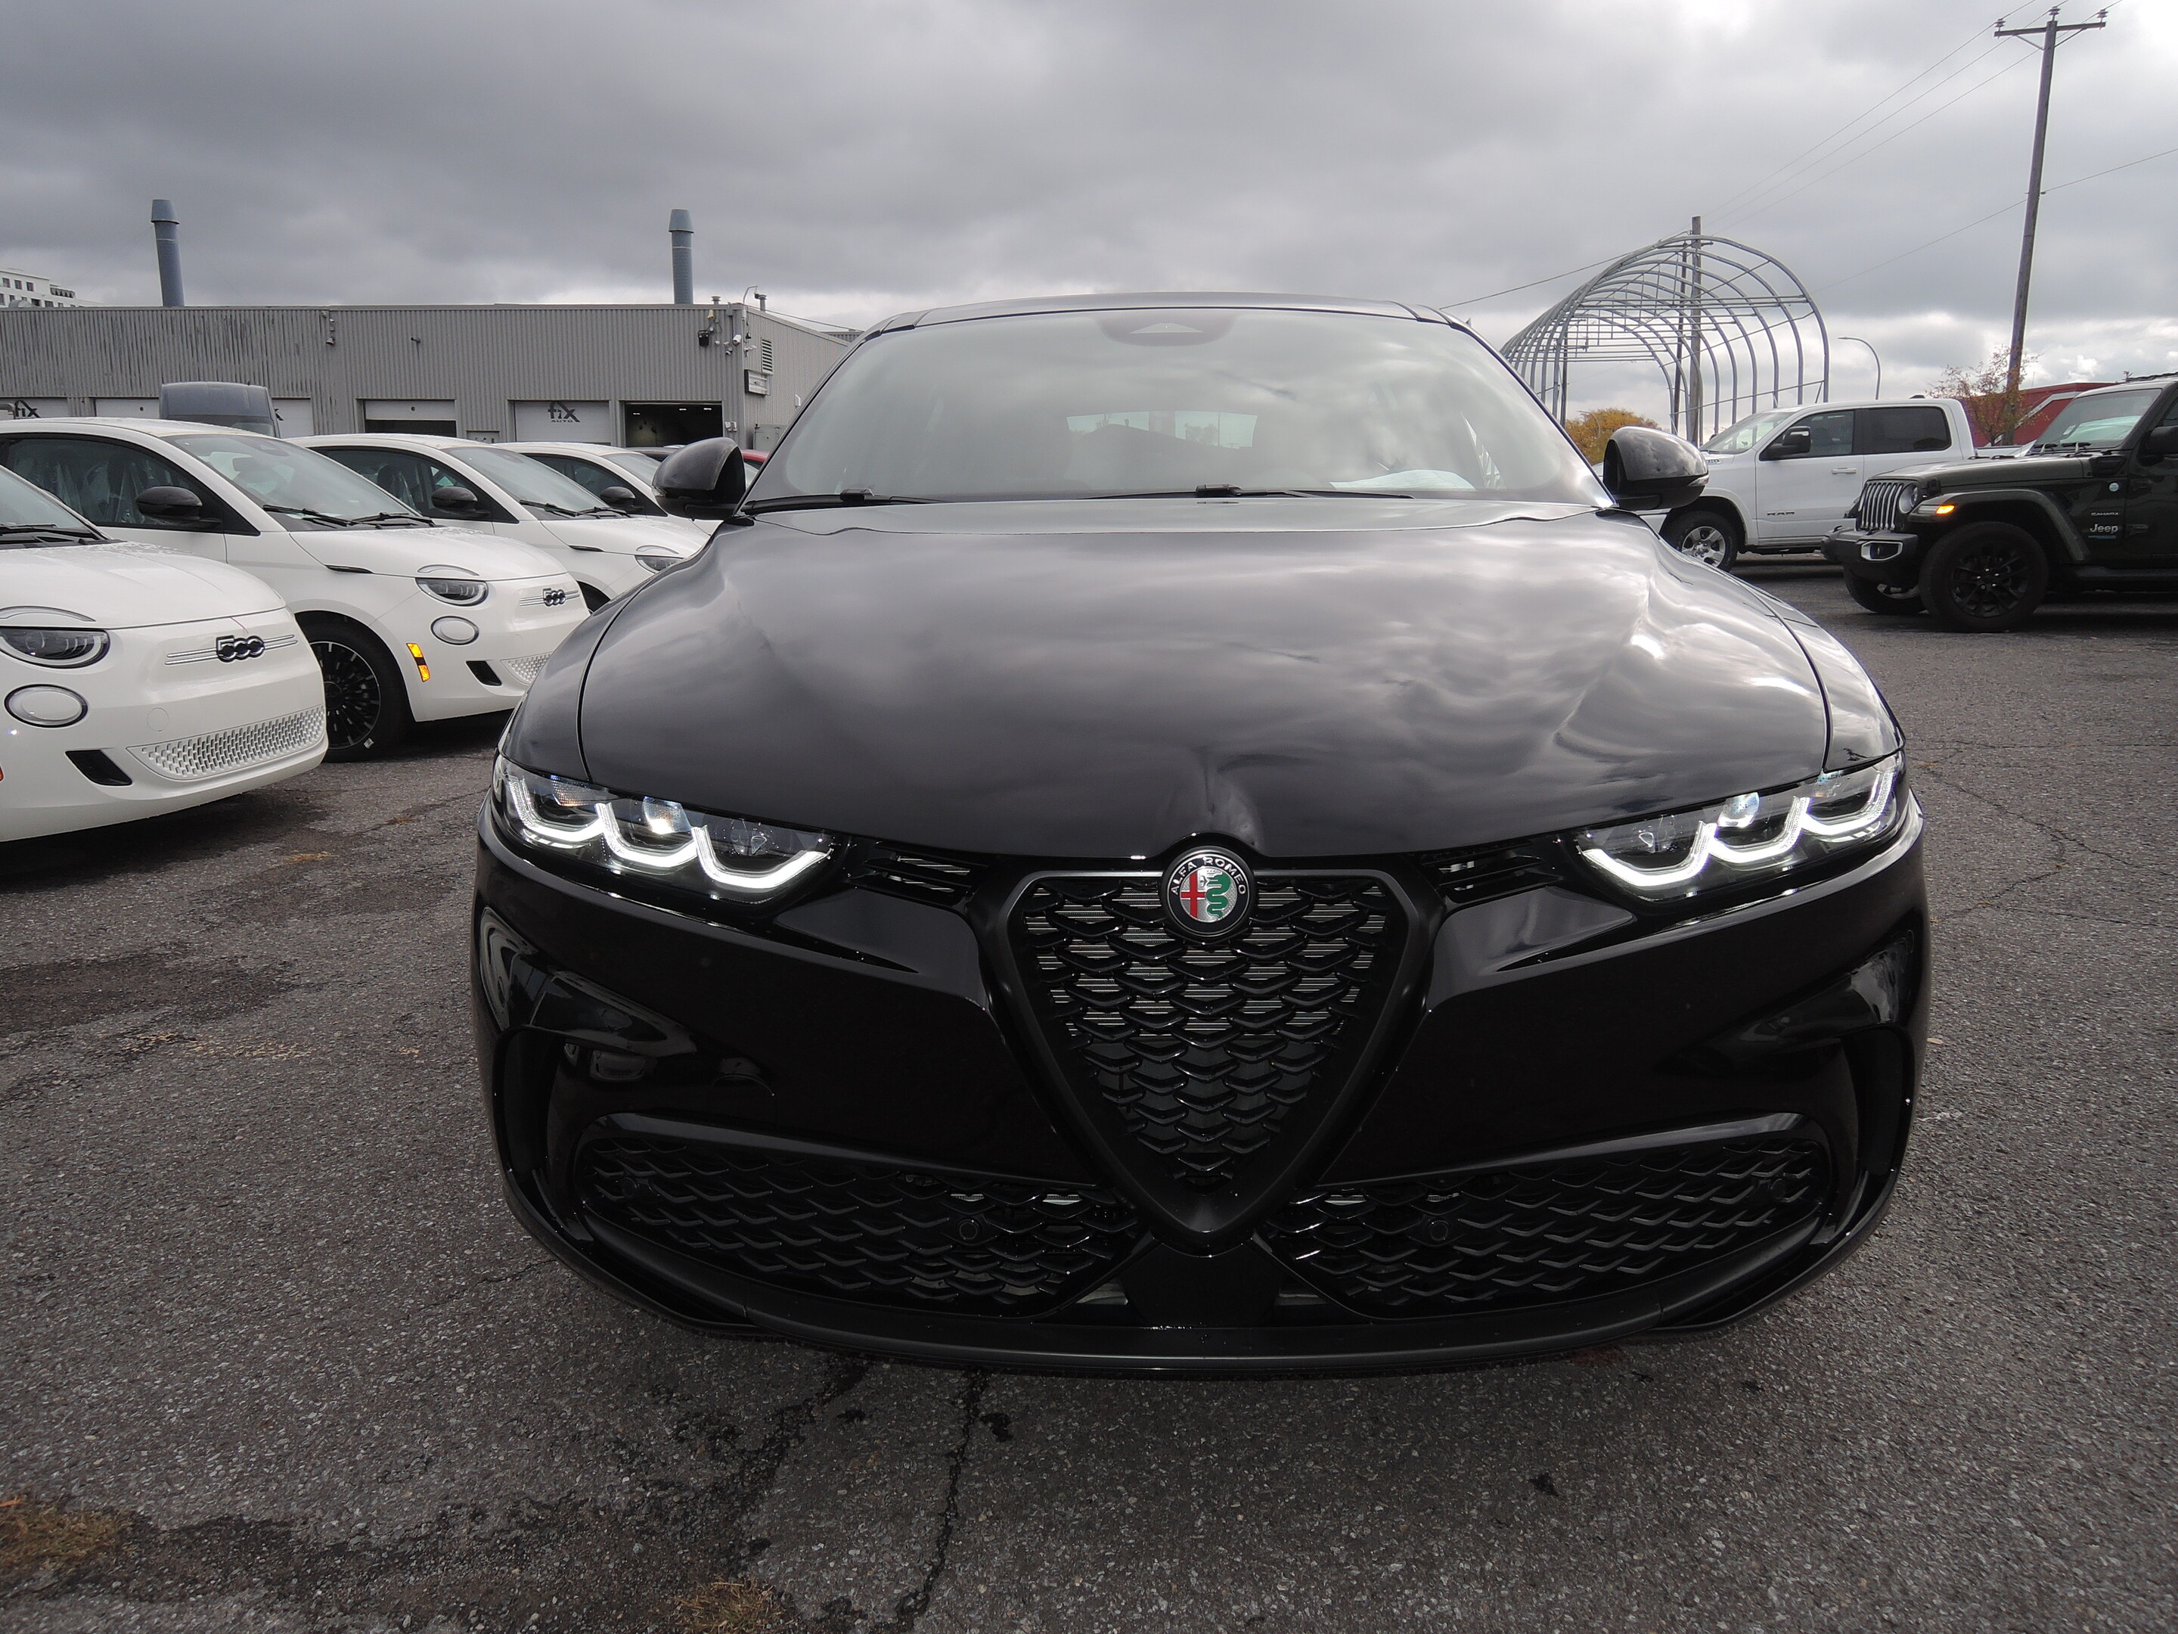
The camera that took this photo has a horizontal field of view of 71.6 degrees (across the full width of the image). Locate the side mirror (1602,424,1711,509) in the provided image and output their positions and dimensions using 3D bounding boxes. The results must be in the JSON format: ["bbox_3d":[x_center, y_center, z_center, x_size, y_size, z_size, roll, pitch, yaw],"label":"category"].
[{"bbox_3d":[1.116,-0.679,2.950,0.205,0.165,0.160,0,13,2],"label":"side mirror"}]

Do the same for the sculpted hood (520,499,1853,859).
[{"bbox_3d":[0.129,-0.241,1.936,1.500,0.310,1.270,0,13,2],"label":"sculpted hood"}]

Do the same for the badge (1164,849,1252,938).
[{"bbox_3d":[0.108,0.068,1.363,0.079,0.079,0.020,0,13,2],"label":"badge"}]

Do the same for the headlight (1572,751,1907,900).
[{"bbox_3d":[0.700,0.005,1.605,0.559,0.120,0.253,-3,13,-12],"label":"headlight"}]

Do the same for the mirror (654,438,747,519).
[{"bbox_3d":[-0.779,-0.678,3.021,0.205,0.165,0.160,0,13,2],"label":"mirror"}]

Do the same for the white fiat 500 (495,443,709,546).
[{"bbox_3d":[-3.850,-2.287,12.340,3.630,1.527,1.690,1,13,5],"label":"white fiat 500"}]

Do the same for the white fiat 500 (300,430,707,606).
[{"bbox_3d":[-4.045,-1.745,9.899,3.630,1.527,1.690,1,13,5],"label":"white fiat 500"}]

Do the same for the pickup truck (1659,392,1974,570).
[{"bbox_3d":[9.091,-3.902,18.097,5.900,1.970,2.080,0,13,3],"label":"pickup truck"}]

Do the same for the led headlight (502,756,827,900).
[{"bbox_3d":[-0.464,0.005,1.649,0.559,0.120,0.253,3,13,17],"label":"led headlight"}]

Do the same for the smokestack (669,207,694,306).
[{"bbox_3d":[-12.666,-17.489,47.312,0.780,3.050,0.780,0,12,0],"label":"smokestack"}]

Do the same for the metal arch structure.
[{"bbox_3d":[12.509,-9.741,35.913,5.200,5.600,14.200,1,13,7],"label":"metal arch structure"}]

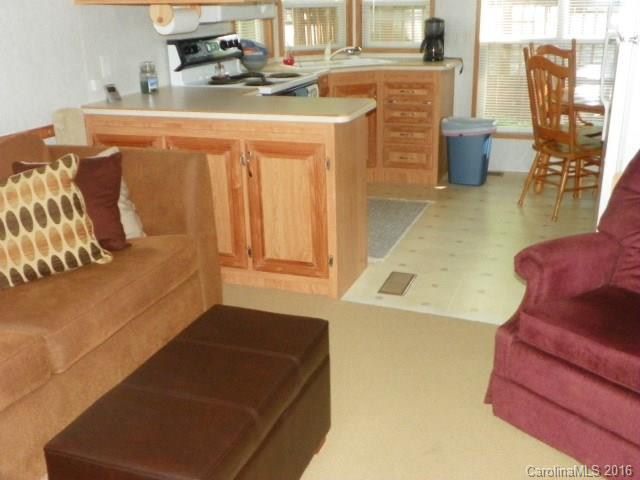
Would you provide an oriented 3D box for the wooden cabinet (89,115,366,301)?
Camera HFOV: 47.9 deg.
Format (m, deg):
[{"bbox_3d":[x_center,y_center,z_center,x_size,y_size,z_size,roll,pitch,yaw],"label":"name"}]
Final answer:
[{"bbox_3d":[-0.490,-0.252,3.873,1.411,0.866,0.461,6,20,22],"label":"wooden cabinet"}]

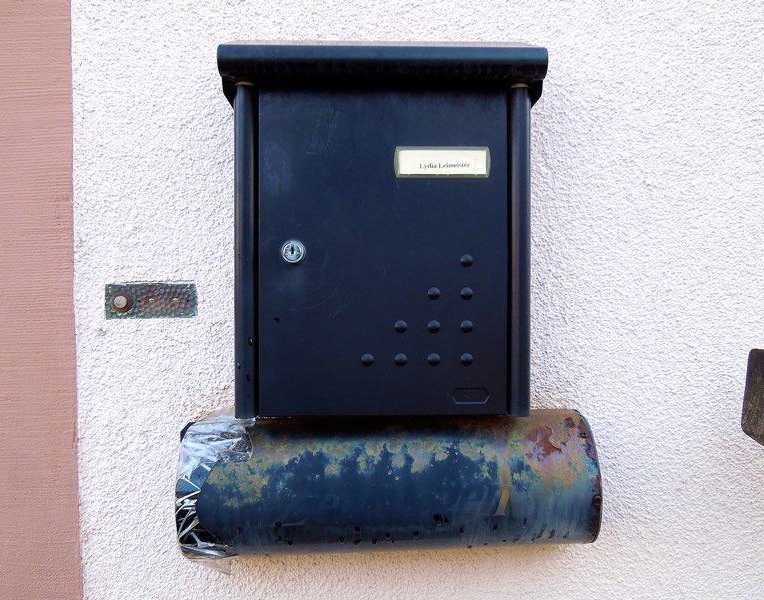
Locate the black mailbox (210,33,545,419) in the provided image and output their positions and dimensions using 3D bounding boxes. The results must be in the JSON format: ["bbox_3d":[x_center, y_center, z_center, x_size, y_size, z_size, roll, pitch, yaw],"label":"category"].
[{"bbox_3d":[0.000,-0.086,0.615,0.322,0.405,0.095,0,1,-2],"label":"black mailbox"}]

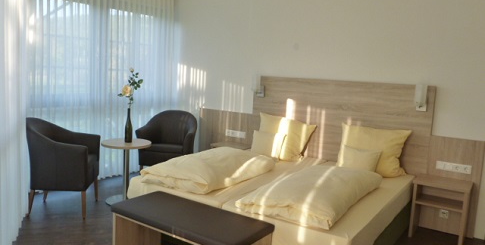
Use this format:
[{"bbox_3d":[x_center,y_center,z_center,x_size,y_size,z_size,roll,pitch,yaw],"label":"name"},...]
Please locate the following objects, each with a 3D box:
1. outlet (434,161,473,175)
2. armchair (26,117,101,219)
[{"bbox_3d":[1.999,0.431,3.710,0.295,0.081,0.014,8,9,34],"label":"outlet"},{"bbox_3d":[-1.763,0.436,3.856,0.611,0.889,0.586,2,8,-6],"label":"armchair"}]

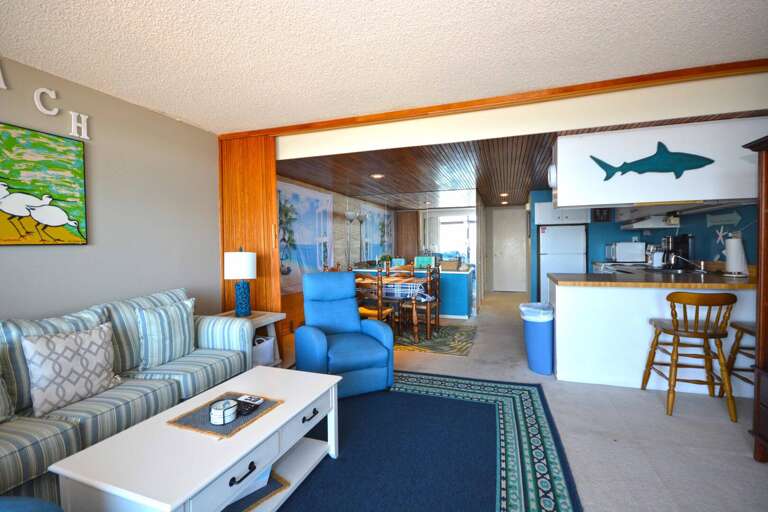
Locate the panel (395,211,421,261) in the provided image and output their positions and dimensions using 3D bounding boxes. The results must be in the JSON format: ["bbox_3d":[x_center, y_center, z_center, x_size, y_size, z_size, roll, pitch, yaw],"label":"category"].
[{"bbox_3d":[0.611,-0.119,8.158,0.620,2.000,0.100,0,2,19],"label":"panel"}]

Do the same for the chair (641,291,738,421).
[{"bbox_3d":[2.312,0.696,2.603,0.470,0.880,0.480,0,2,22],"label":"chair"}]

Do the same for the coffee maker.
[{"bbox_3d":[3.504,-0.039,4.073,0.290,0.370,0.210,0,2,19],"label":"coffee maker"}]

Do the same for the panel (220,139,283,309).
[{"bbox_3d":[-1.504,-0.084,3.874,0.780,2.450,0.100,0,2,19],"label":"panel"}]

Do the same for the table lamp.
[{"bbox_3d":[-1.429,0.260,3.481,0.320,0.680,0.320,0,2,19],"label":"table lamp"}]

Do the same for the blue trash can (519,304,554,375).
[{"bbox_3d":[1.517,0.797,3.417,0.330,0.640,0.330,0,2,19],"label":"blue trash can"}]

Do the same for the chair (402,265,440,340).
[{"bbox_3d":[0.474,0.594,4.706,0.500,0.980,0.460,0,2,19],"label":"chair"}]

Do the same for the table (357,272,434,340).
[{"bbox_3d":[0.171,0.703,4.870,1.000,0.760,1.050,0,2,19],"label":"table"}]

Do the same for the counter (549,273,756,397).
[{"bbox_3d":[2.488,0.657,3.166,1.700,0.910,0.750,0,2,19],"label":"counter"}]

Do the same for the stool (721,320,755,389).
[{"bbox_3d":[2.812,0.695,2.428,0.470,0.880,0.480,0,2,22],"label":"stool"}]

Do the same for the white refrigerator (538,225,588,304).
[{"bbox_3d":[3.218,0.194,6.220,0.700,1.580,0.700,0,2,19],"label":"white refrigerator"}]

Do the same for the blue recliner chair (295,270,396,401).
[{"bbox_3d":[-0.450,0.666,3.202,0.770,0.980,0.860,-2,2,-22],"label":"blue recliner chair"}]

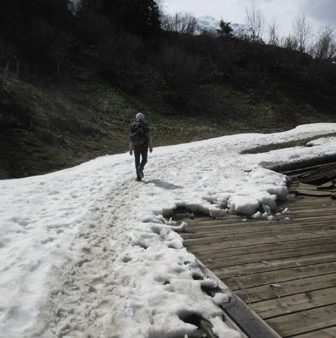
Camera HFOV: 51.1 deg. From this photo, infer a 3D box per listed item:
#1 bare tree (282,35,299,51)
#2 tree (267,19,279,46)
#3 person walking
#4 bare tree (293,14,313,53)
[{"bbox_3d":[16.732,-17.271,48.000,2.227,1.809,2.227,3,7,19],"label":"bare tree"},{"bbox_3d":[14.413,-18.632,48.000,1.421,3.482,1.421,2,7,17],"label":"tree"},{"bbox_3d":[-0.680,-0.559,9.057,0.566,1.750,0.550,1,7,8],"label":"person walking"},{"bbox_3d":[18.502,-18.465,48.000,2.306,4.638,2.306,3,7,21],"label":"bare tree"}]

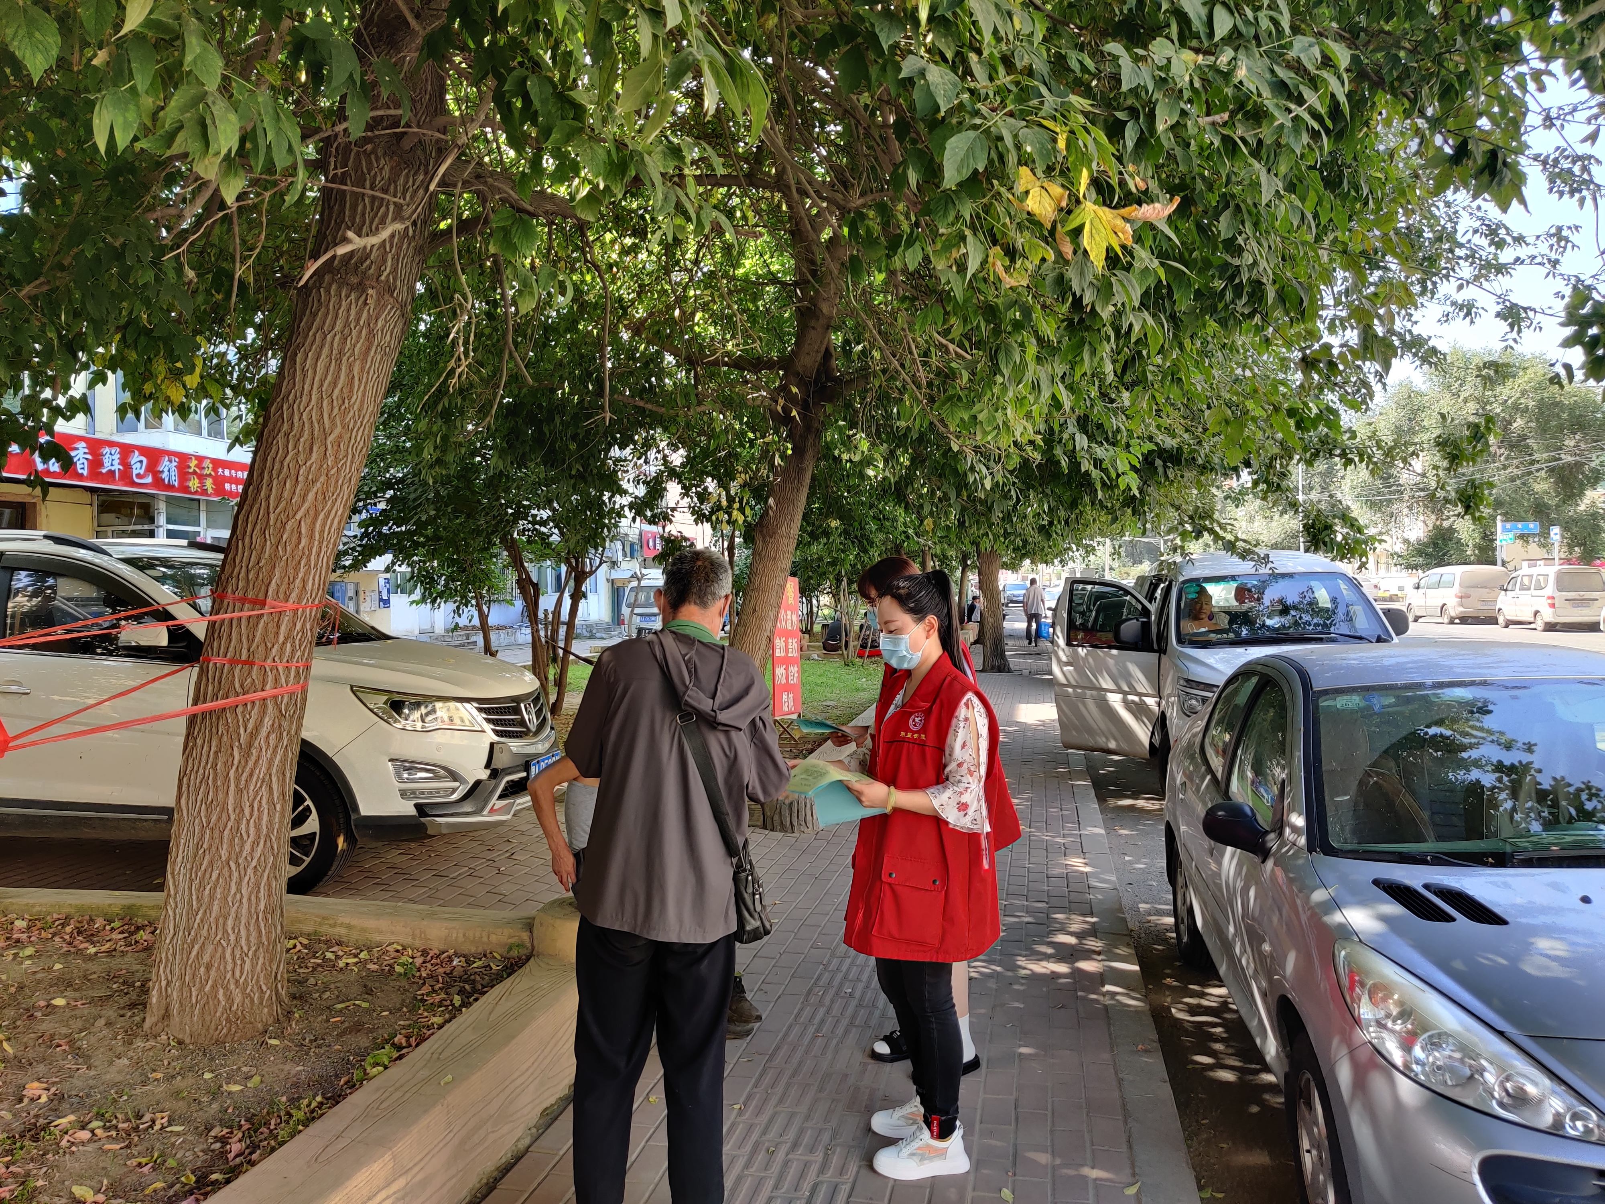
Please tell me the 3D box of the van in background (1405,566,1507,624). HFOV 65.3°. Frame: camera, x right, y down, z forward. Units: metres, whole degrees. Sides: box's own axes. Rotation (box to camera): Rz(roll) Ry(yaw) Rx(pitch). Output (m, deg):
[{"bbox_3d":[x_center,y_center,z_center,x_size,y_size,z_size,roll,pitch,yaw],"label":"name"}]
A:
[{"bbox_3d":[22.600,-0.200,43.300,1.830,1.970,4.900,0,1,6],"label":"van in background"}]

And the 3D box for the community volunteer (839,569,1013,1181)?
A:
[{"bbox_3d":[0.337,0.714,3.420,0.440,1.610,0.480,0,1,-18],"label":"community volunteer"}]

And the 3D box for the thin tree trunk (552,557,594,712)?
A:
[{"bbox_3d":[-2.493,0.388,13.600,0.430,1.690,0.330,0,1,0],"label":"thin tree trunk"}]

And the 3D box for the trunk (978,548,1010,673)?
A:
[{"bbox_3d":[3.421,0.168,22.400,0.550,2.250,0.500,0,1,0],"label":"trunk"}]

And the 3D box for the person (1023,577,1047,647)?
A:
[{"bbox_3d":[5.800,0.235,31.300,0.560,1.710,0.420,0,1,9],"label":"person"}]

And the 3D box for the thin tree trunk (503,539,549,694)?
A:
[{"bbox_3d":[-3.004,0.238,13.600,0.470,1.800,0.350,0,1,0],"label":"thin tree trunk"}]

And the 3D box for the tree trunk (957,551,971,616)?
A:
[{"bbox_3d":[4.651,-0.415,36.000,0.400,2.100,0.360,0,1,0],"label":"tree trunk"}]

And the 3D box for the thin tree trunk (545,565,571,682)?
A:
[{"bbox_3d":[-3.292,0.296,16.900,0.320,1.670,0.270,0,1,0],"label":"thin tree trunk"}]

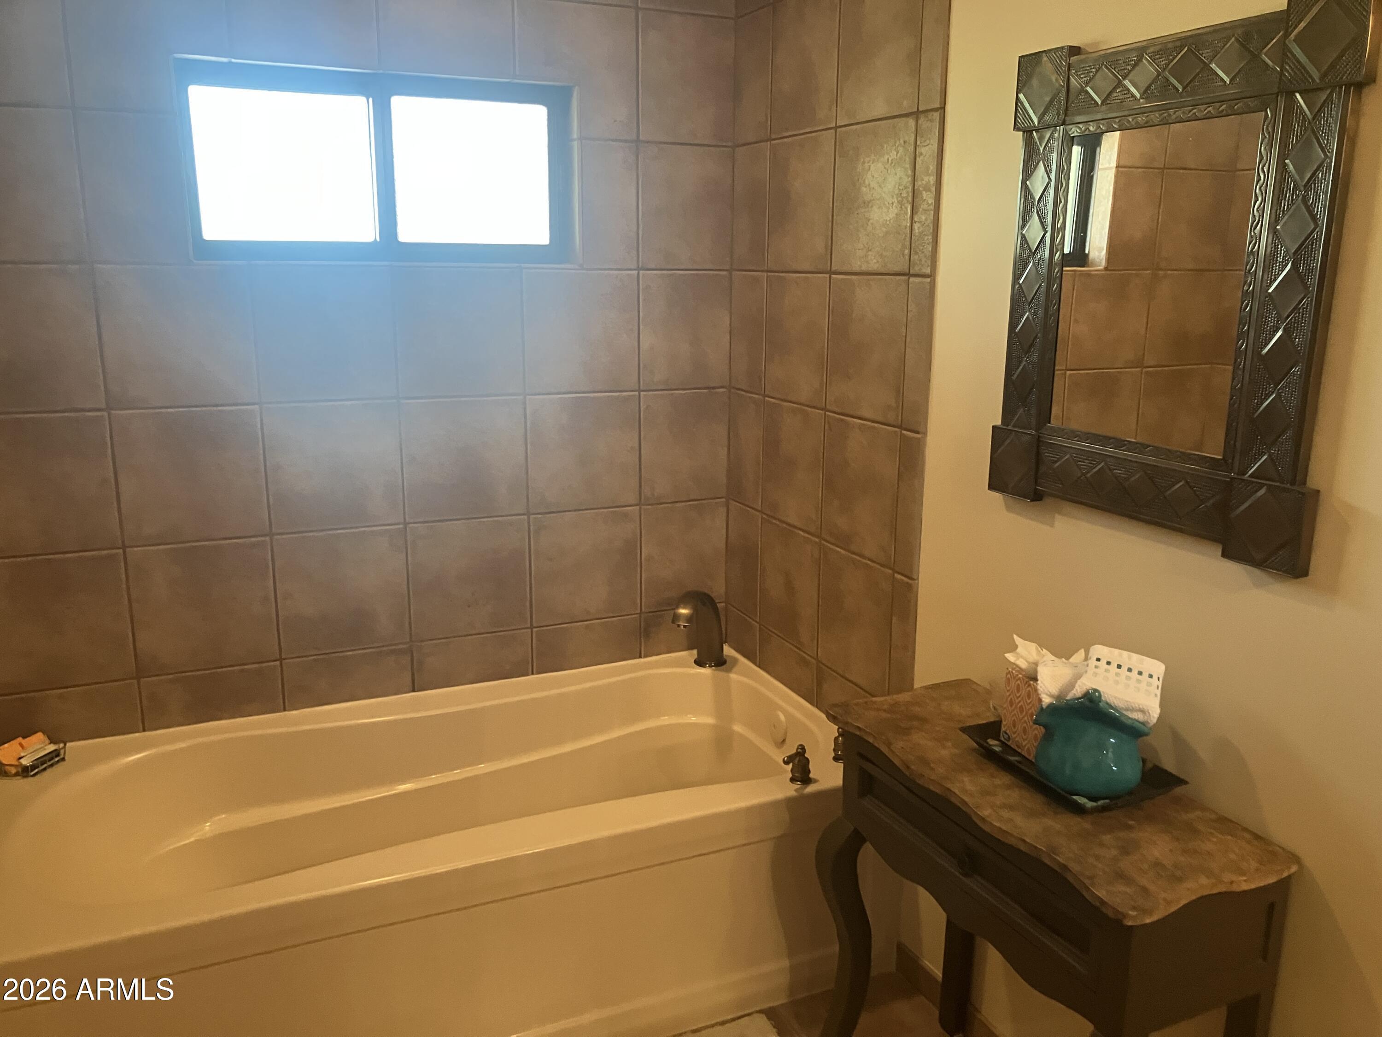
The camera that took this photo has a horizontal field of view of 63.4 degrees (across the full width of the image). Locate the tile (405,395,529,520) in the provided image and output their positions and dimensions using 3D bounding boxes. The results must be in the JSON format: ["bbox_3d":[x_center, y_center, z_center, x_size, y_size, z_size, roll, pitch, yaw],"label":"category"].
[{"bbox_3d":[-0.565,-0.149,2.798,0.306,0.304,0.010,-5,14,-23],"label":"tile"}]

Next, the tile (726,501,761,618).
[{"bbox_3d":[0.149,0.113,3.080,0.010,0.305,0.195,-5,14,-24],"label":"tile"}]

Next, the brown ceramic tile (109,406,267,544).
[{"bbox_3d":[-1.151,-0.098,2.590,0.310,0.310,0.010,-5,14,-23],"label":"brown ceramic tile"}]

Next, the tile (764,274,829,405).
[{"bbox_3d":[0.261,-0.445,2.747,0.010,0.310,0.310,-5,14,-23],"label":"tile"}]

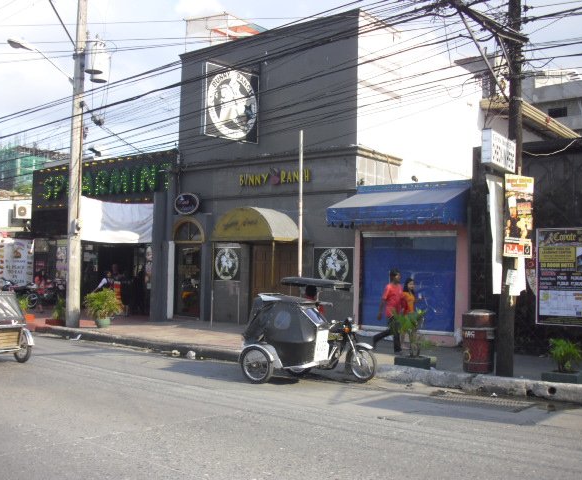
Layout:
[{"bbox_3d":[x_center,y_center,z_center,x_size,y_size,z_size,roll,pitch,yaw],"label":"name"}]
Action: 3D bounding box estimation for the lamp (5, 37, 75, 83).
[{"bbox_3d":[-6.176,-4.446,17.559,0.300,0.600,1.950,-1,-3,38],"label":"lamp"}]

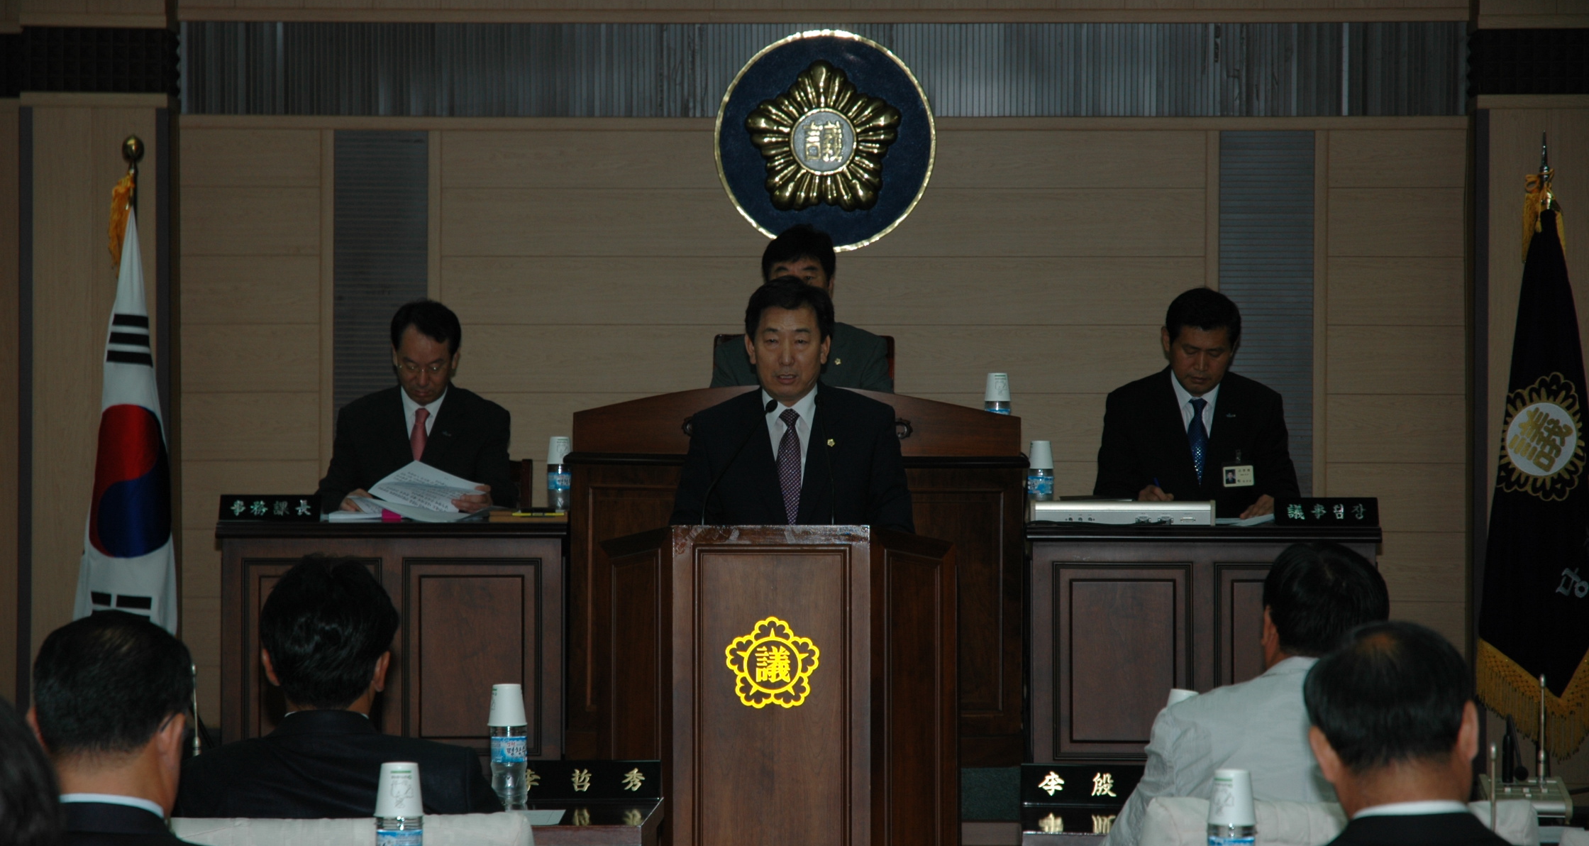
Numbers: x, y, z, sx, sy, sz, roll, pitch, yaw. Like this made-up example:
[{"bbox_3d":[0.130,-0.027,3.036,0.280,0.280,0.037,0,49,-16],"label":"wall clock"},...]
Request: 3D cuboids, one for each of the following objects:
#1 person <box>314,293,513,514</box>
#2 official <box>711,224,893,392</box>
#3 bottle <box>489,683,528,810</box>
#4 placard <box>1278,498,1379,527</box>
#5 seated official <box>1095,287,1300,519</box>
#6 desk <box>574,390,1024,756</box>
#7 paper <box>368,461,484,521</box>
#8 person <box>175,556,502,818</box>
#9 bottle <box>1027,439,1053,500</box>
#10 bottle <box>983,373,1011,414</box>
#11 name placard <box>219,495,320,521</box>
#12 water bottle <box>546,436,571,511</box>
[{"bbox_3d":[-1.070,0.296,13.102,0.540,1.290,0.700,0,0,1],"label":"person"},{"bbox_3d":[0.021,0.097,13.000,0.540,1.310,0.780,0,1,2],"label":"official"},{"bbox_3d":[-0.502,0.563,8.120,0.068,0.214,0.068,0,1,2],"label":"bottle"},{"bbox_3d":[1.446,0.241,12.572,0.275,0.073,0.070,0,0,2],"label":"placard"},{"bbox_3d":[1.095,0.278,12.600,0.560,1.300,0.780,0,1,2],"label":"seated official"},{"bbox_3d":[0.007,0.419,13.083,1.279,1.045,0.700,0,0,1],"label":"desk"},{"bbox_3d":[-0.979,0.180,12.300,0.310,0.140,0.220,0,1,2],"label":"paper"},{"bbox_3d":[-0.699,0.807,7.125,0.520,1.212,0.720,0,0,2],"label":"person"},{"bbox_3d":[0.682,0.159,12.851,0.069,0.218,0.069,0,0,0],"label":"bottle"},{"bbox_3d":[0.556,-0.029,12.600,0.068,0.214,0.068,0,1,2],"label":"bottle"},{"bbox_3d":[-1.425,0.233,12.572,0.272,0.074,0.070,0,0,1],"label":"name placard"},{"bbox_3d":[-0.634,0.145,12.500,0.068,0.214,0.068,0,1,2],"label":"water bottle"}]

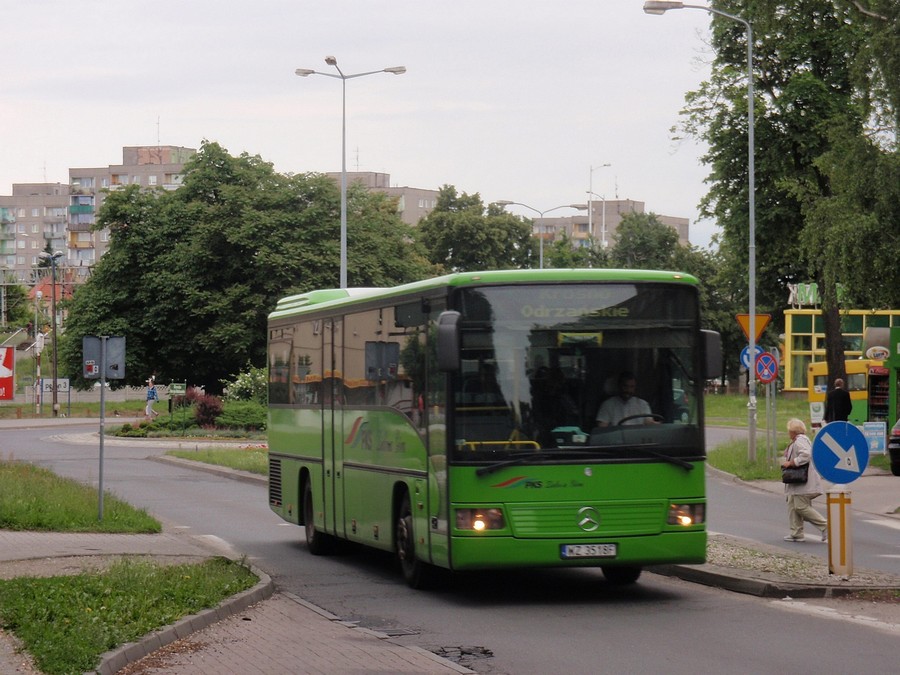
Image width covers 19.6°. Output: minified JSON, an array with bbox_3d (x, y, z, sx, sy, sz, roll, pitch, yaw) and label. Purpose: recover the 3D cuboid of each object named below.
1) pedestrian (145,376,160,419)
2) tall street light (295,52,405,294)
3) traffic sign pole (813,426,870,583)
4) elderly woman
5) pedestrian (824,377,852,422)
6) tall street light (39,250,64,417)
[{"bbox_3d":[-11.900,2.400,104.000,0.550,1.630,0.500,1,-1,-30],"label":"pedestrian"},{"bbox_3d":[-3.250,-2.550,76.500,3.400,11.100,3.100,0,-1,13],"label":"tall street light"},{"bbox_3d":[3.767,1.556,25.050,0.610,1.510,0.250,0,-1,-18],"label":"traffic sign pole"},{"bbox_3d":[4.601,1.854,33.700,0.650,1.600,0.520,0,-1,9],"label":"elderly woman"},{"bbox_3d":[8.218,1.724,55.000,0.570,1.750,0.400,0,-1,6],"label":"pedestrian"},{"bbox_3d":[-16.093,-0.149,105.000,1.050,6.700,0.500,0,-1,0],"label":"tall street light"}]

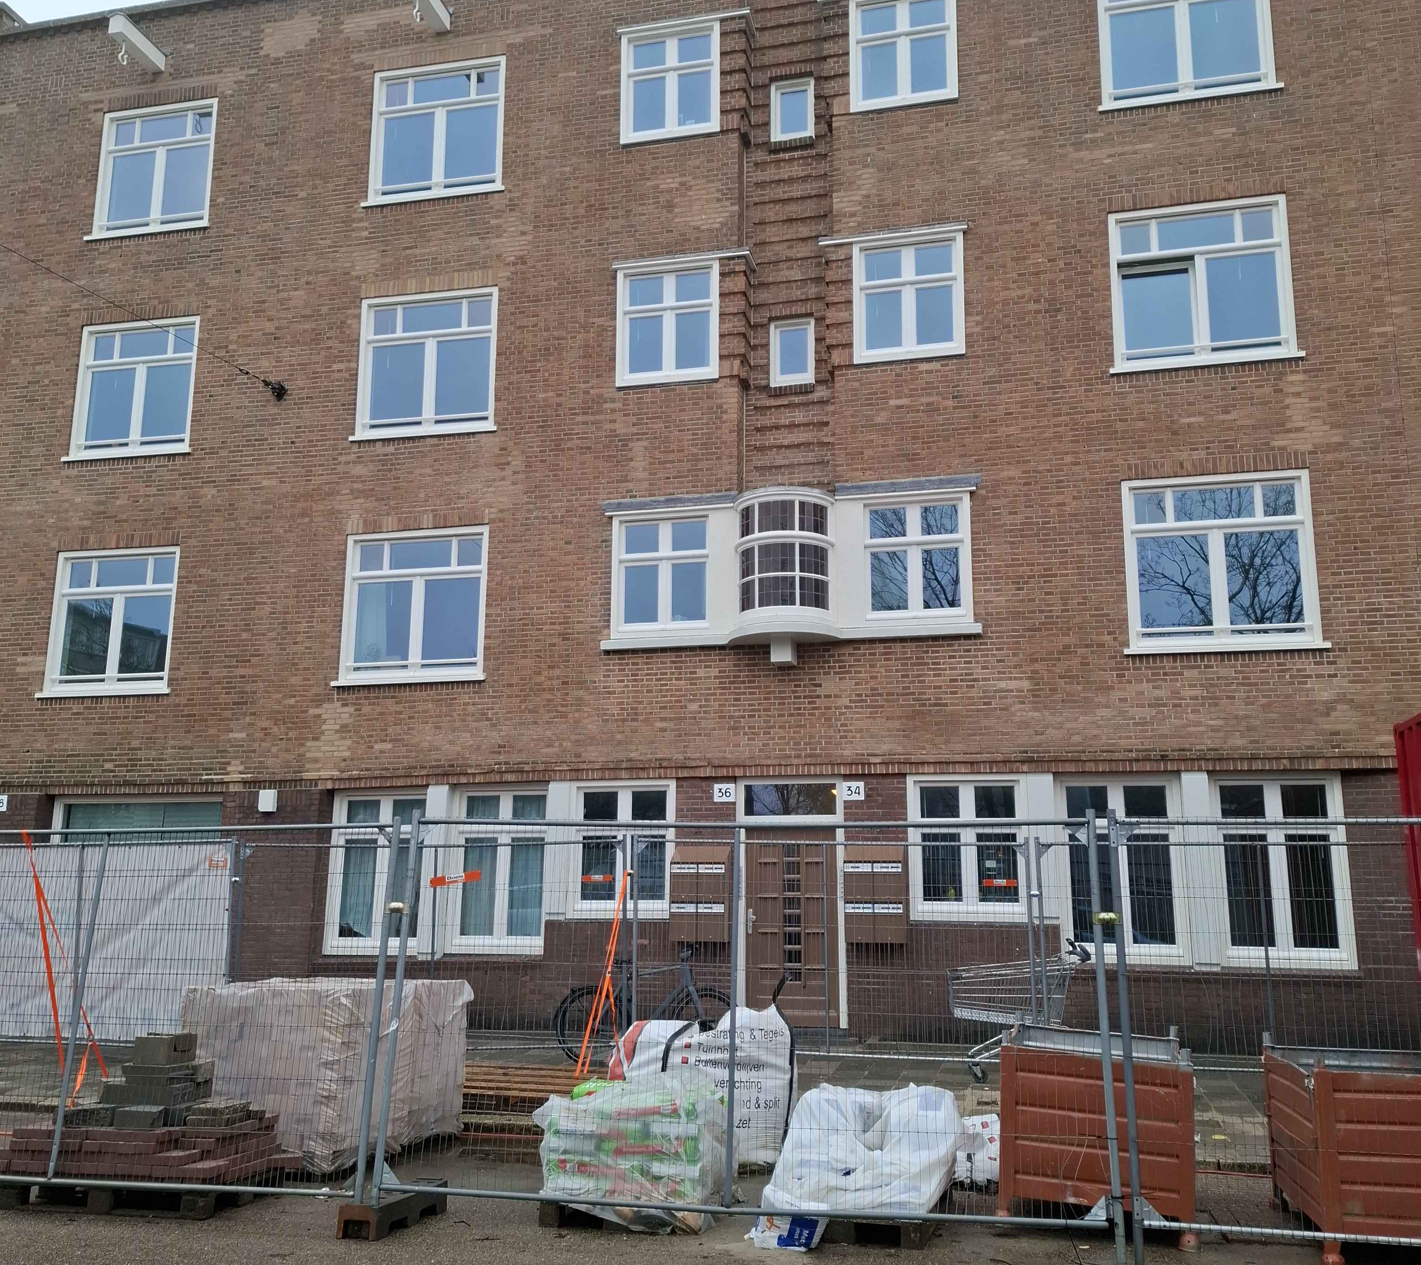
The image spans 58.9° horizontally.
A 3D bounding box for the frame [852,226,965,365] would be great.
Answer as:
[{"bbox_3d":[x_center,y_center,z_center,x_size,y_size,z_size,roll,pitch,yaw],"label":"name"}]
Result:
[{"bbox_3d":[2.192,-3.659,13.878,1.210,1.445,0.150,-2,-11,14],"label":"frame"}]

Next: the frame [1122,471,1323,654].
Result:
[{"bbox_3d":[5.085,-0.685,12.588,1.790,1.810,0.150,-2,-11,14],"label":"frame"}]

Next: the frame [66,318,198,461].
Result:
[{"bbox_3d":[-7.299,-3.087,15.995,1.820,1.815,0.150,-2,-11,13],"label":"frame"}]

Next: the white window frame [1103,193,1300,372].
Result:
[{"bbox_3d":[5.112,-3.612,13.136,1.790,1.810,0.150,-2,-11,14],"label":"white window frame"}]

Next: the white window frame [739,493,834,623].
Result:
[{"bbox_3d":[0.764,-0.784,13.324,1.040,1.280,0.480,-2,-11,13],"label":"white window frame"}]

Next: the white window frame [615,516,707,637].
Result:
[{"bbox_3d":[-0.519,-0.634,13.913,1.079,1.332,0.150,-2,-11,14],"label":"white window frame"}]

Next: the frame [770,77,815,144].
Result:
[{"bbox_3d":[0.997,-6.220,15.058,0.515,0.765,0.120,-2,-11,13],"label":"frame"}]

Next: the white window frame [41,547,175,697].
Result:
[{"bbox_3d":[-7.365,-0.119,15.561,1.790,1.810,0.150,-2,-11,14],"label":"white window frame"}]

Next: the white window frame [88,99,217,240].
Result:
[{"bbox_3d":[-7.324,-6.104,16.685,1.790,1.810,0.150,-2,-11,14],"label":"white window frame"}]

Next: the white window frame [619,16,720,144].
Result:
[{"bbox_3d":[-0.467,-6.515,14.978,1.205,1.450,0.140,-2,-11,13],"label":"white window frame"}]

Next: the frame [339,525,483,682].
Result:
[{"bbox_3d":[-3.411,-0.304,14.516,1.840,1.785,0.150,-2,-11,13],"label":"frame"}]

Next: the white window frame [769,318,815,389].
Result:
[{"bbox_3d":[0.954,-3.196,14.486,0.505,0.790,0.120,-2,-11,13],"label":"white window frame"}]

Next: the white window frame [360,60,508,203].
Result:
[{"bbox_3d":[-3.388,-6.219,15.650,1.840,1.820,0.150,-2,-11,13],"label":"white window frame"}]

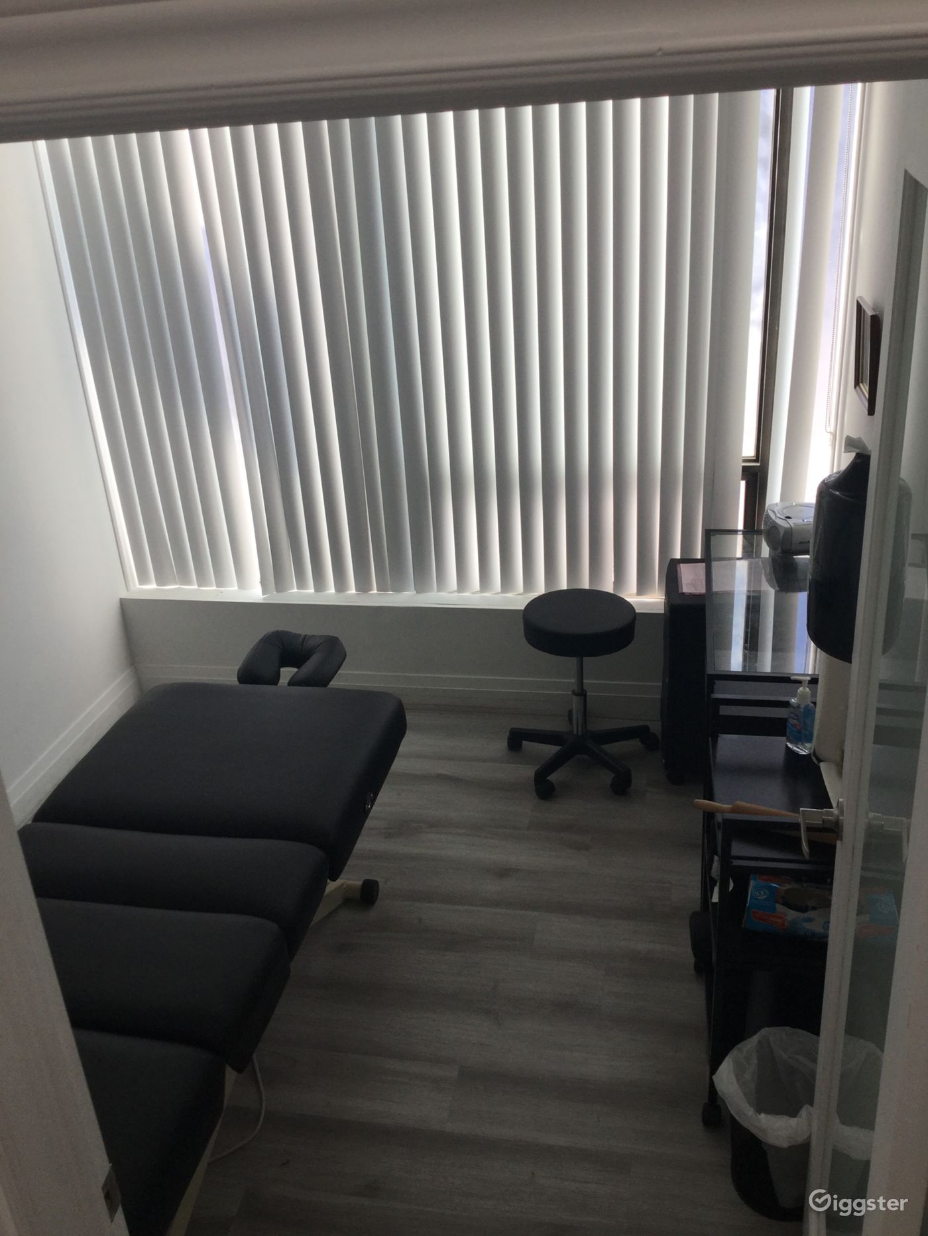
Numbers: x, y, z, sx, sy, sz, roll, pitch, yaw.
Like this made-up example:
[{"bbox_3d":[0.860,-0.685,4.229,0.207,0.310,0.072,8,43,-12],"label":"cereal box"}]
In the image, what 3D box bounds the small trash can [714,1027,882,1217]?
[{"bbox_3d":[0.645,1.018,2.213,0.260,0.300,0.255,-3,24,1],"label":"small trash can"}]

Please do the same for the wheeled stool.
[{"bbox_3d":[0.384,0.235,3.650,0.510,0.565,0.510,2,25,12],"label":"wheeled stool"}]

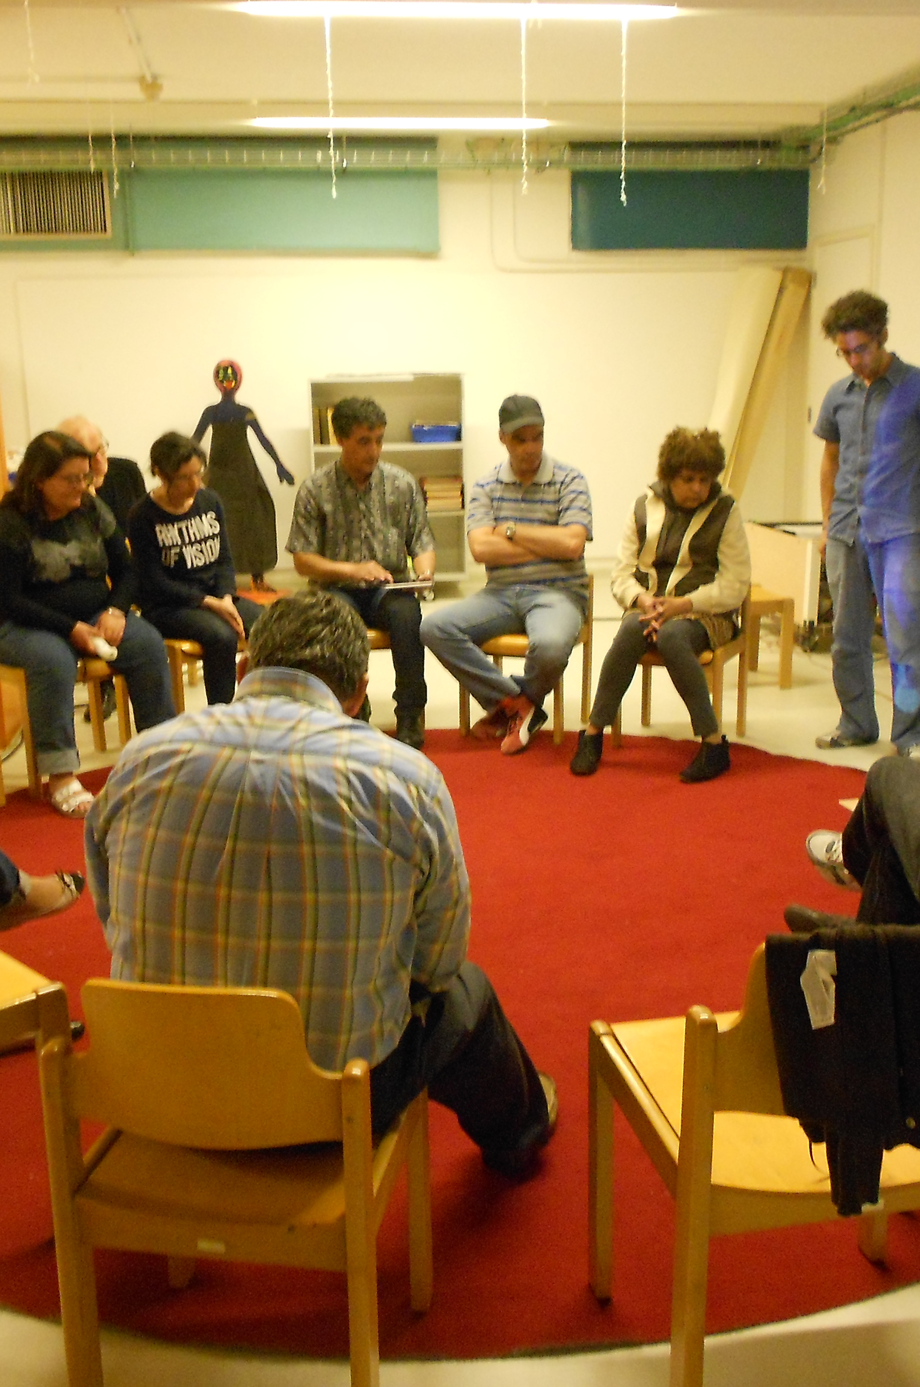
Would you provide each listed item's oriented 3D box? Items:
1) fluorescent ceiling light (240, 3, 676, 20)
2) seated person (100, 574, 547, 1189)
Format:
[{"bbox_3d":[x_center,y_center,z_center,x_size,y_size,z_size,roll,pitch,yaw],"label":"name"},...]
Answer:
[{"bbox_3d":[0.015,-2.423,4.910,1.530,0.070,0.110,-1,13,-2],"label":"fluorescent ceiling light"},{"bbox_3d":[-0.186,0.400,2.124,0.560,1.130,0.820,3,13,14],"label":"seated person"}]

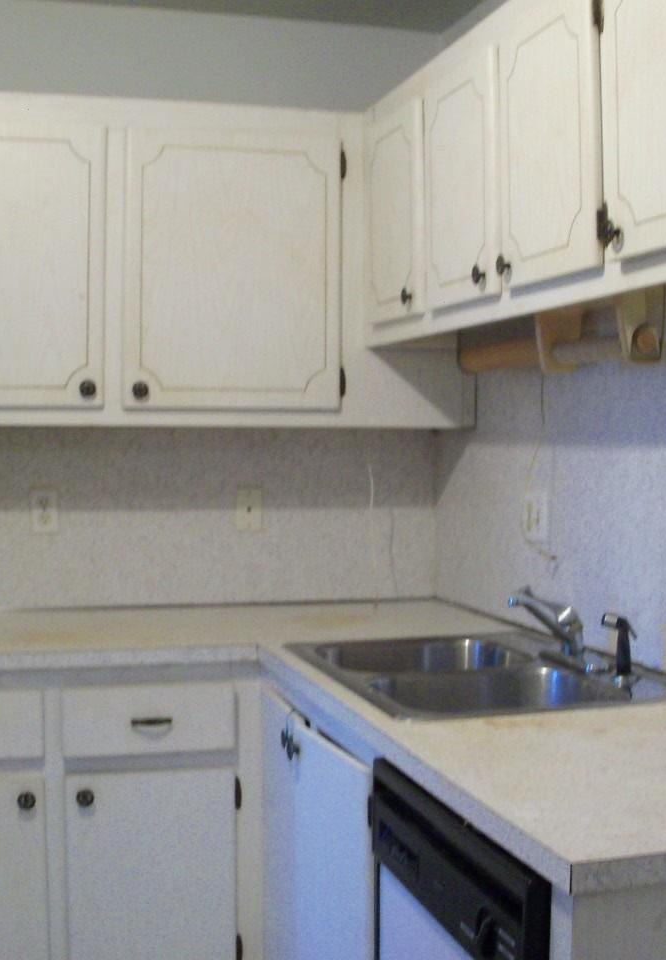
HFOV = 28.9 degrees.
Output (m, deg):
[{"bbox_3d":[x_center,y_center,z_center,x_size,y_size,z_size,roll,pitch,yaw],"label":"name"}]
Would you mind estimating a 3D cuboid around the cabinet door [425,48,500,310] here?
[{"bbox_3d":[0.252,-0.566,2.511,0.022,0.449,0.345,-1,2,-16],"label":"cabinet door"}]

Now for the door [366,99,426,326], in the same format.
[{"bbox_3d":[0.132,-0.583,2.920,0.027,0.436,0.357,0,2,-16],"label":"door"}]

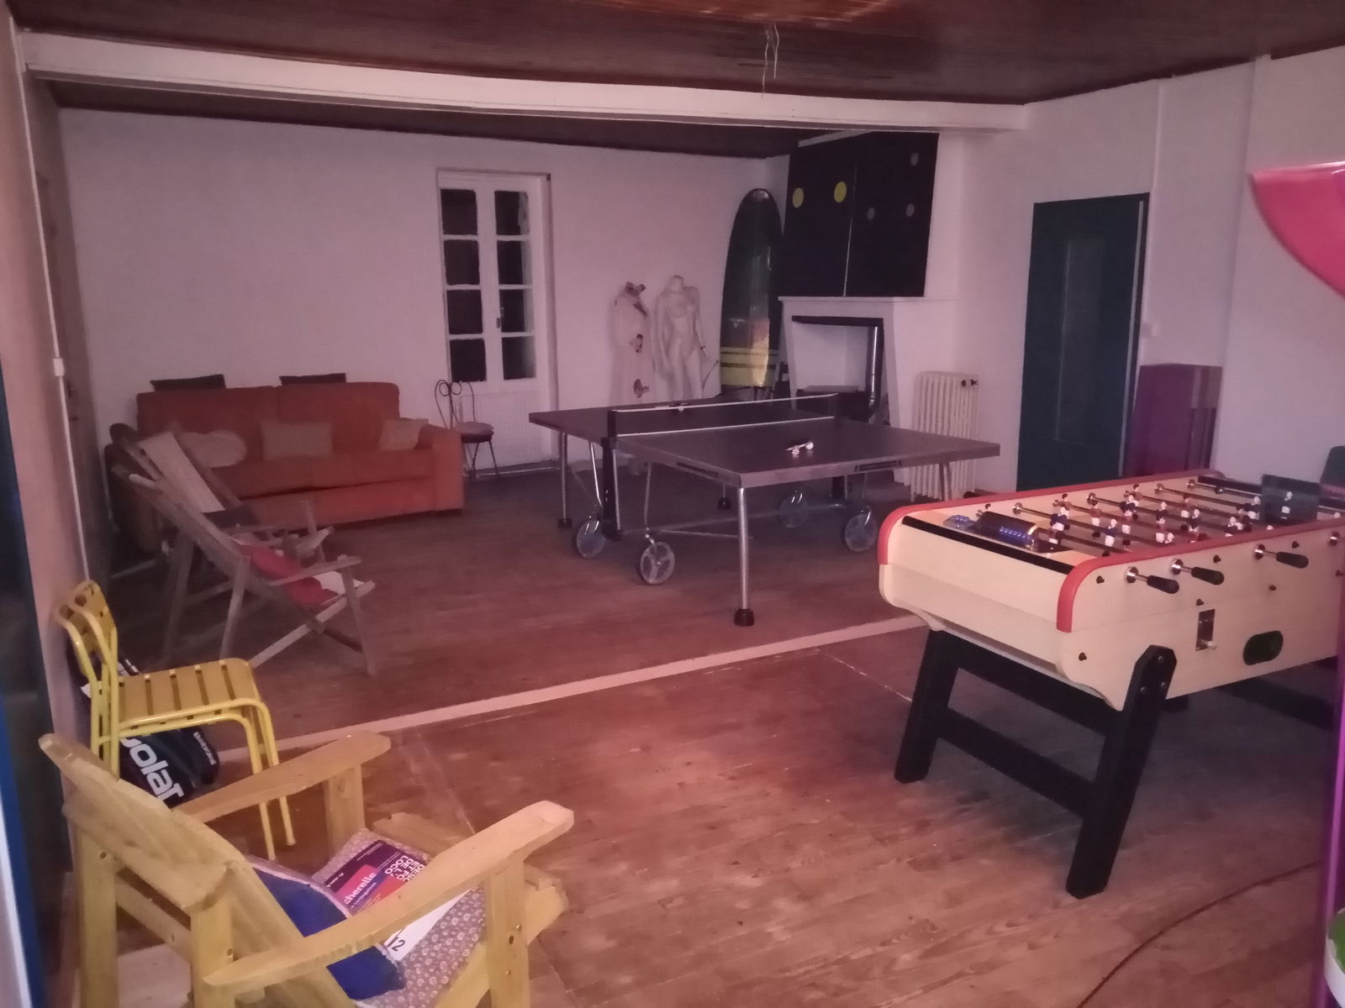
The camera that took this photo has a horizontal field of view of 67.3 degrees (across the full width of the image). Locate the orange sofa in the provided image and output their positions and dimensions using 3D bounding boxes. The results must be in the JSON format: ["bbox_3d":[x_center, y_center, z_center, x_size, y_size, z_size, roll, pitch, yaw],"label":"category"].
[{"bbox_3d":[-2.657,-0.322,7.075,2.090,0.880,0.950,-7,14,-27],"label":"orange sofa"}]

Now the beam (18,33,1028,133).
[{"bbox_3d":[-0.307,-2.341,5.811,5.810,0.190,0.240,-6,13,-23],"label":"beam"}]

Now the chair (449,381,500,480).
[{"bbox_3d":[-1.699,-0.643,8.548,0.440,0.870,0.400,9,16,39],"label":"chair"}]

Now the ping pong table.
[{"bbox_3d":[0.350,-0.153,6.015,1.600,0.900,2.740,-7,13,-27],"label":"ping pong table"}]

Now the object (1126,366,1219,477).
[{"bbox_3d":[2.956,-0.294,6.111,0.240,1.070,0.460,-8,14,-30],"label":"object"}]

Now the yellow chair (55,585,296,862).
[{"bbox_3d":[-1.404,0.595,2.852,0.490,0.810,0.420,-7,14,-27],"label":"yellow chair"}]

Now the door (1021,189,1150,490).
[{"bbox_3d":[2.697,-0.942,6.723,0.080,2.090,0.850,-8,14,-30],"label":"door"}]

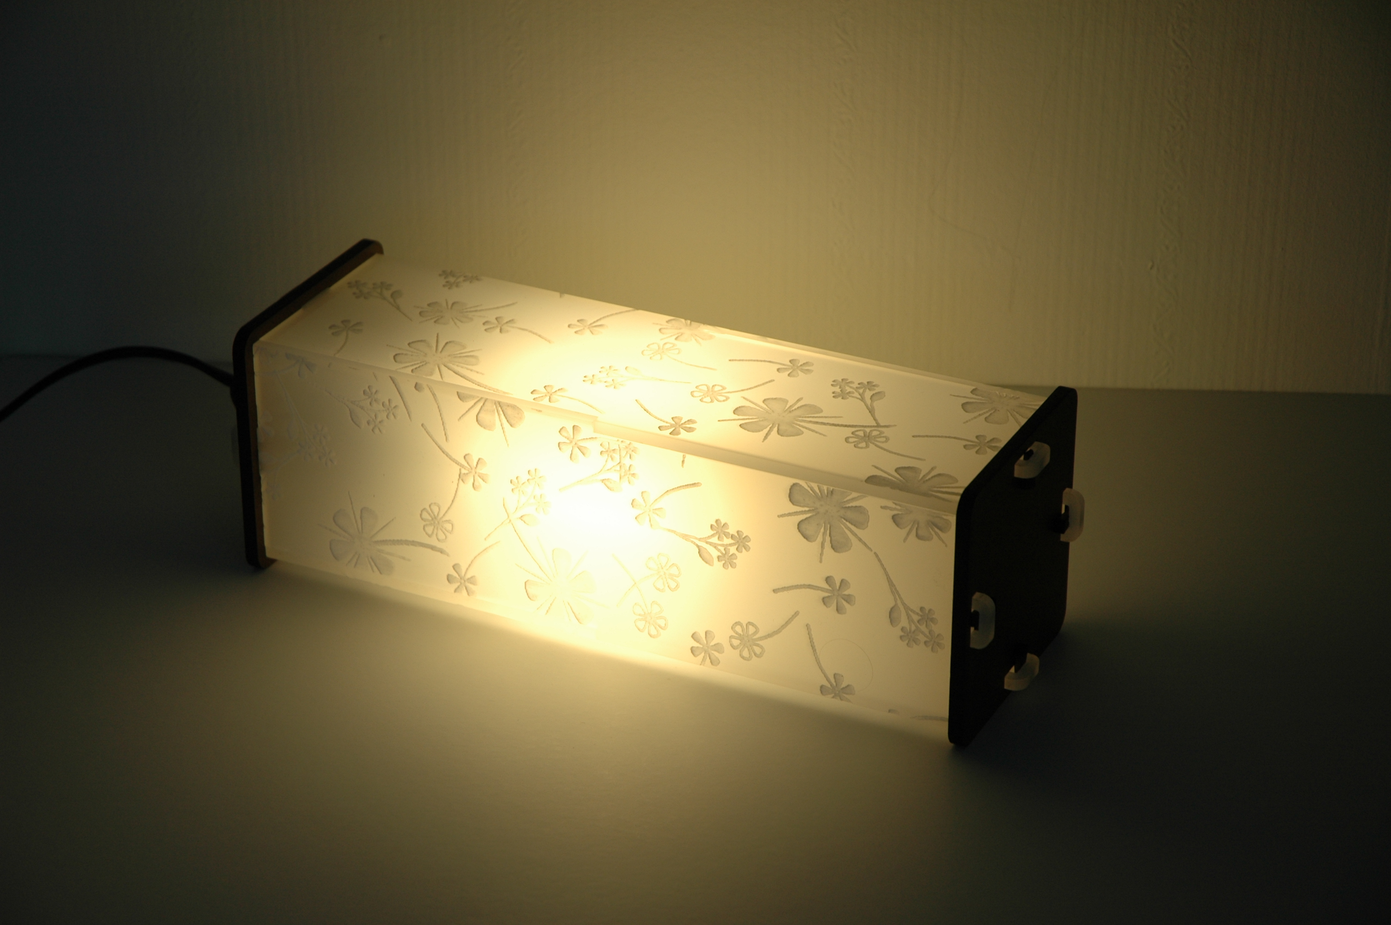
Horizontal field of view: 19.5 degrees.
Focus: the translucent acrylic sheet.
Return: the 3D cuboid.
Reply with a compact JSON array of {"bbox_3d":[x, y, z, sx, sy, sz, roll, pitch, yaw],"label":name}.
[{"bbox_3d":[-0.017,0.007,1.563,0.295,0.094,0.094,13,30,23],"label":"translucent acrylic sheet"}]

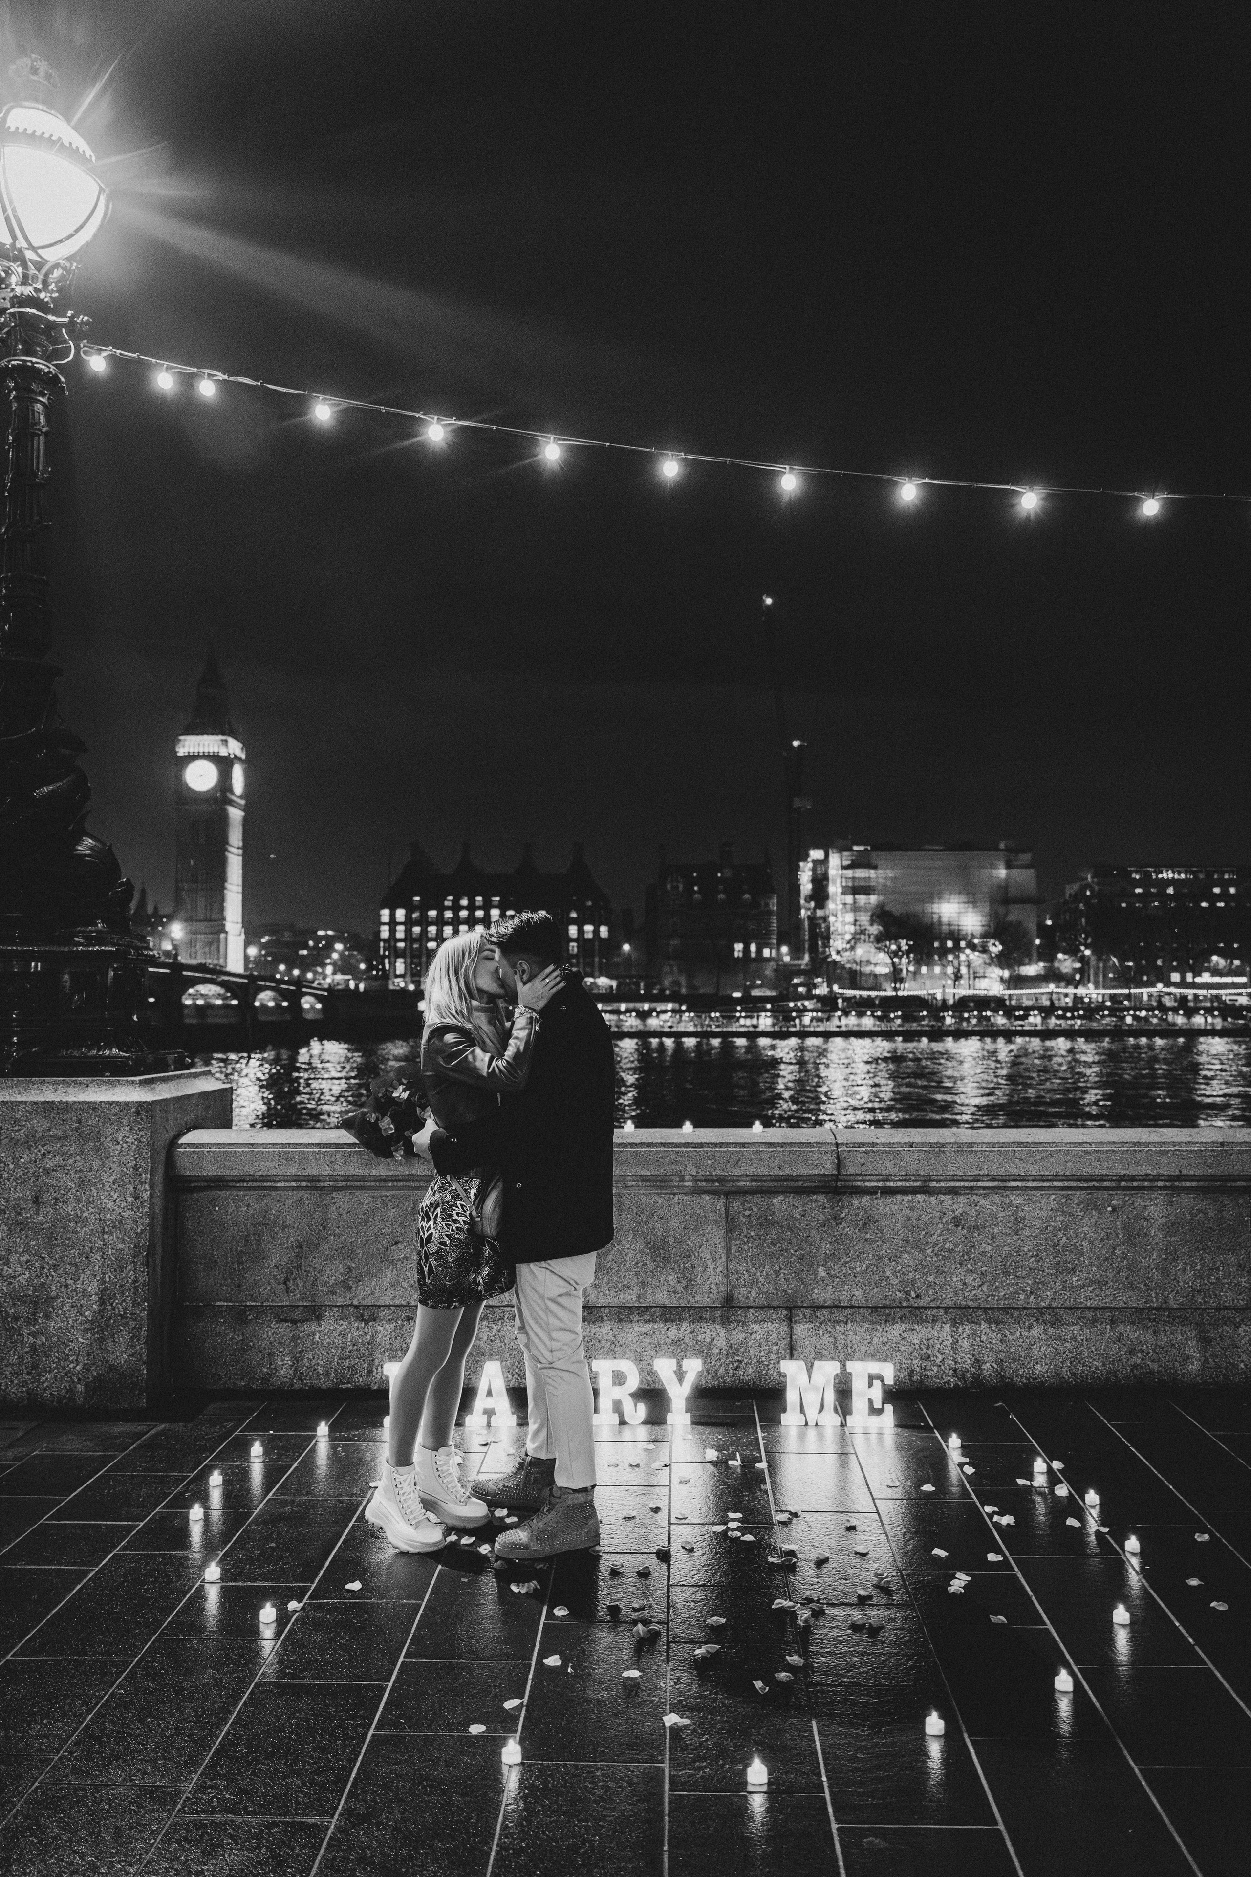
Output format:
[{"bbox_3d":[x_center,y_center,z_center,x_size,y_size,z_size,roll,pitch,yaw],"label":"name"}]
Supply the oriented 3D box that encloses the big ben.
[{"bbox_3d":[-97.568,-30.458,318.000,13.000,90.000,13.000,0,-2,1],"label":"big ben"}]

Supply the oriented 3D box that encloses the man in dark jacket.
[{"bbox_3d":[-0.292,0.780,3.850,0.520,1.730,0.500,0,-2,0],"label":"man in dark jacket"}]

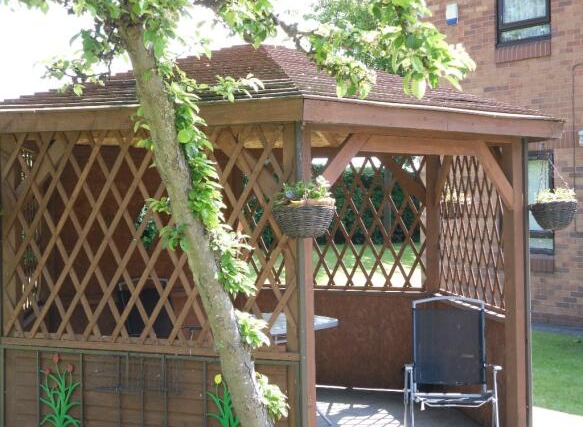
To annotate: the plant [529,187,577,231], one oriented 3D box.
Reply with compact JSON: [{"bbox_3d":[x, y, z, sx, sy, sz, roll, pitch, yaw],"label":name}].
[{"bbox_3d":[1.653,-0.025,5.859,0.305,0.280,0.300,-1,1,0],"label":"plant"}]

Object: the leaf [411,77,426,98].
[{"bbox_3d":[0.453,-0.449,3.300,0.053,0.070,0.030,-1,1,0],"label":"leaf"}]

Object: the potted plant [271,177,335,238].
[{"bbox_3d":[0.059,-0.034,4.536,0.305,0.300,0.300,-1,1,0],"label":"potted plant"}]

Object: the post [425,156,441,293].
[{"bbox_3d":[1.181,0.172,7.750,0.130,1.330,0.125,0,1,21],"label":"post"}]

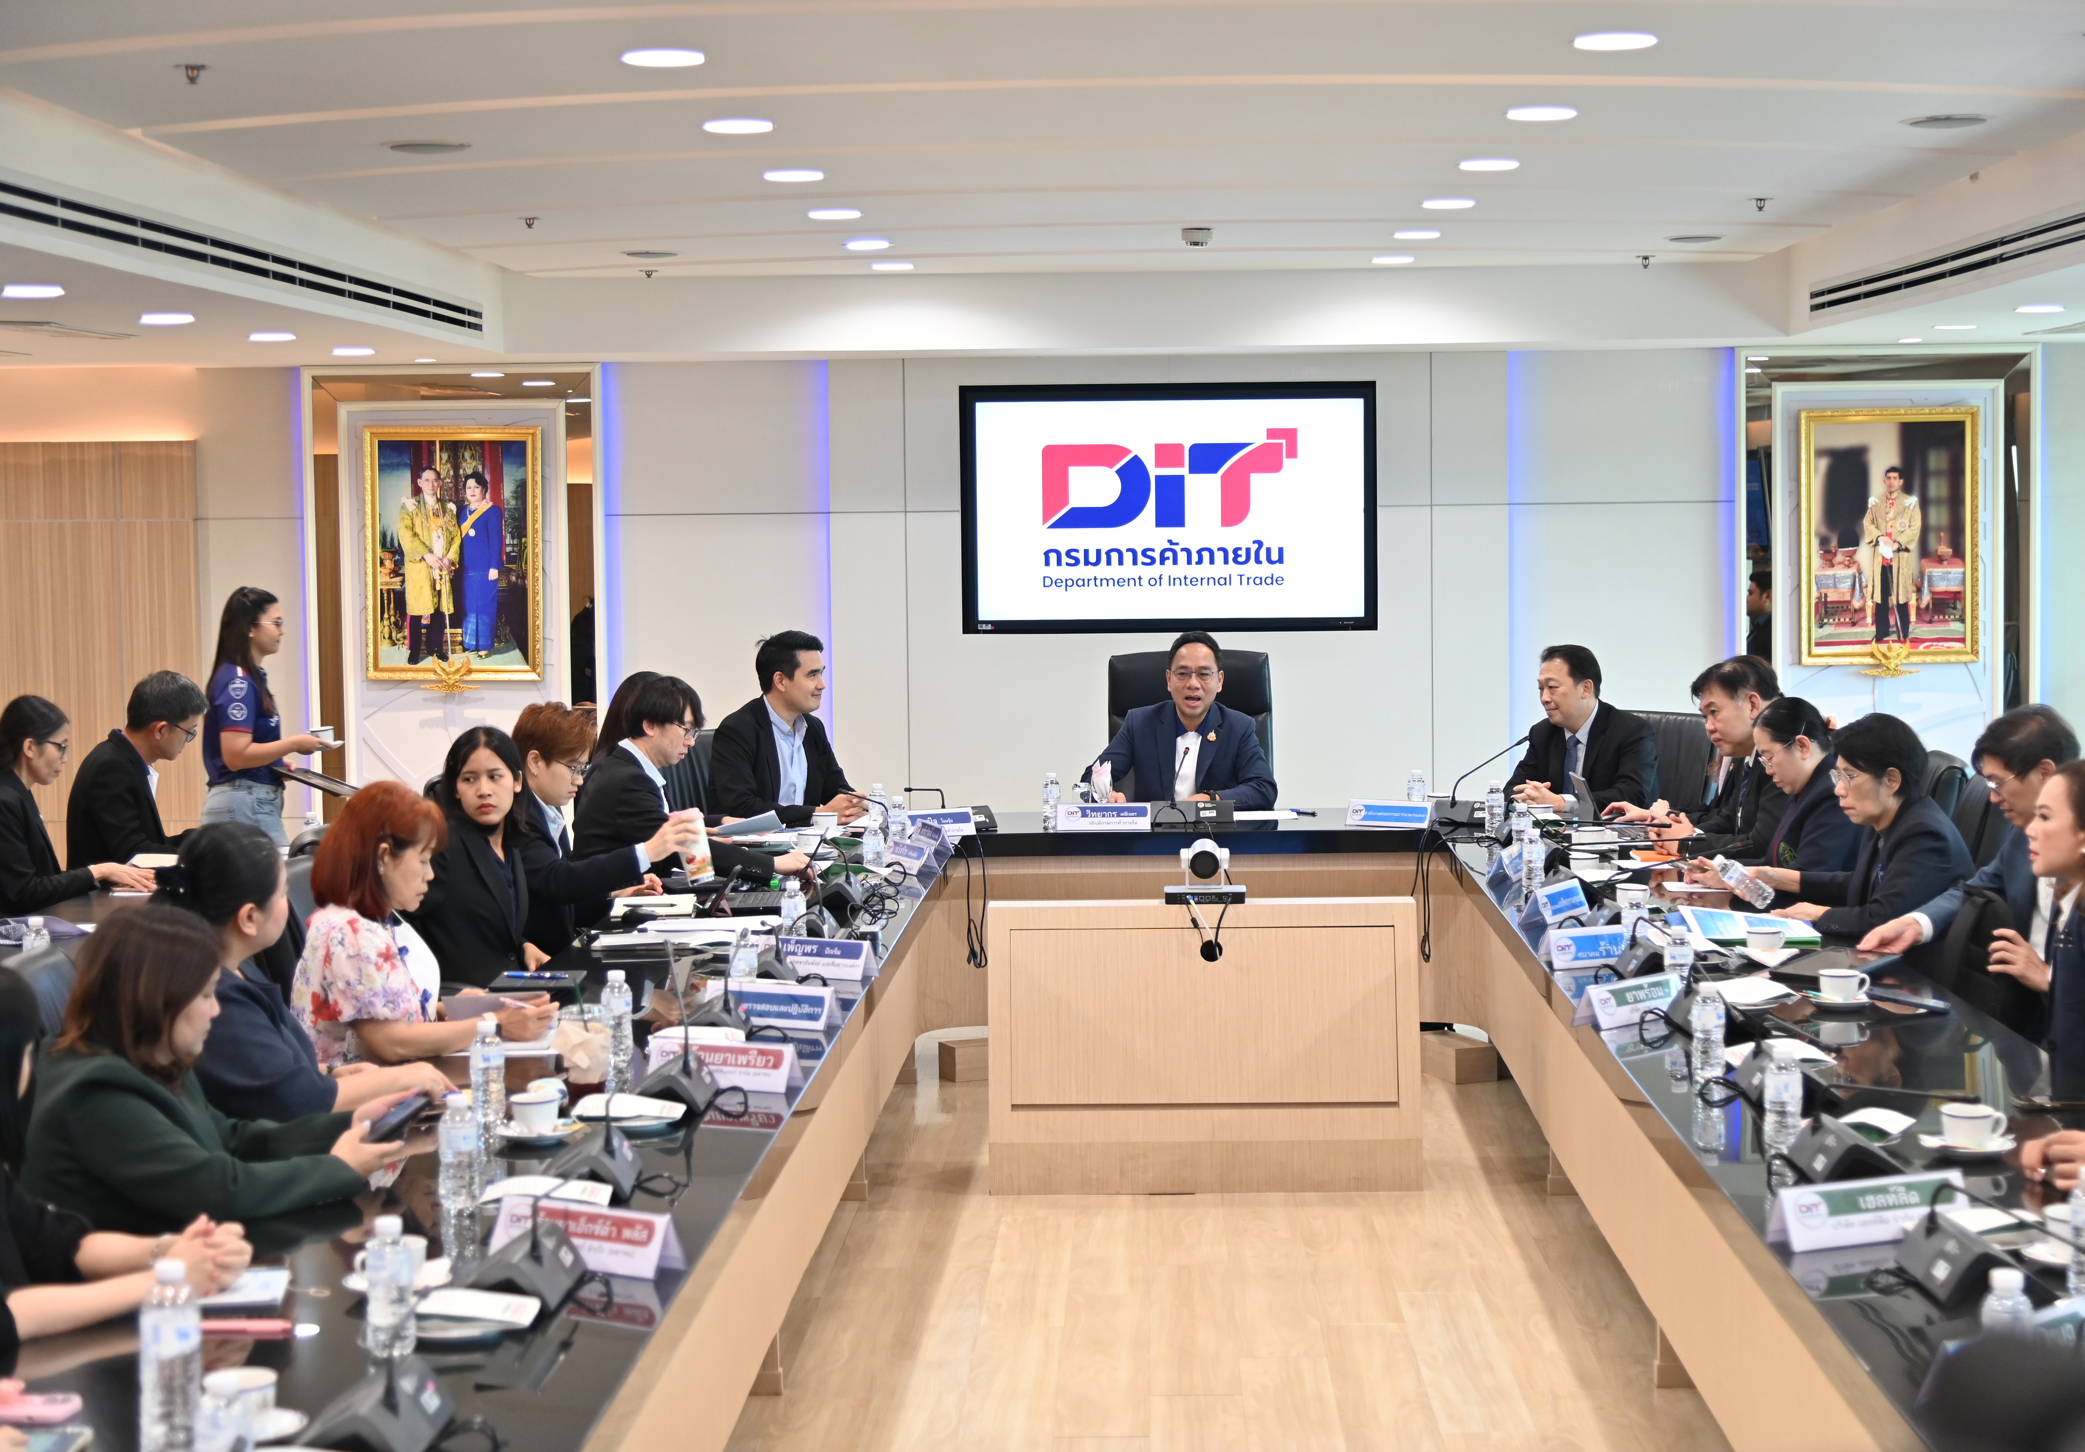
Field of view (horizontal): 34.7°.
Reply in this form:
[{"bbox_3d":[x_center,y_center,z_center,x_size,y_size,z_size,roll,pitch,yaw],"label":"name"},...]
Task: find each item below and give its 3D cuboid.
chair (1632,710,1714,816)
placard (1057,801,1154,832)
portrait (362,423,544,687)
[{"bbox_3d":[1.808,0.492,10.532,0.660,1.054,0.630,-4,5,-40],"label":"chair"},{"bbox_3d":[0.190,0.271,10.158,0.280,0.084,0.080,-1,4,2],"label":"placard"},{"bbox_3d":[-2.095,-0.612,11.850,0.620,0.890,0.055,-1,4,2],"label":"portrait"}]

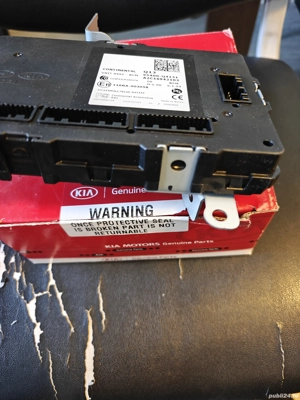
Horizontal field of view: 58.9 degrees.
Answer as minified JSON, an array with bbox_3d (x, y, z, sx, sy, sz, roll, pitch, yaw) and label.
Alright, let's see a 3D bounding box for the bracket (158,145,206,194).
[{"bbox_3d":[0.015,-0.016,0.143,0.022,0.033,0.005,3,51,-2],"label":"bracket"}]

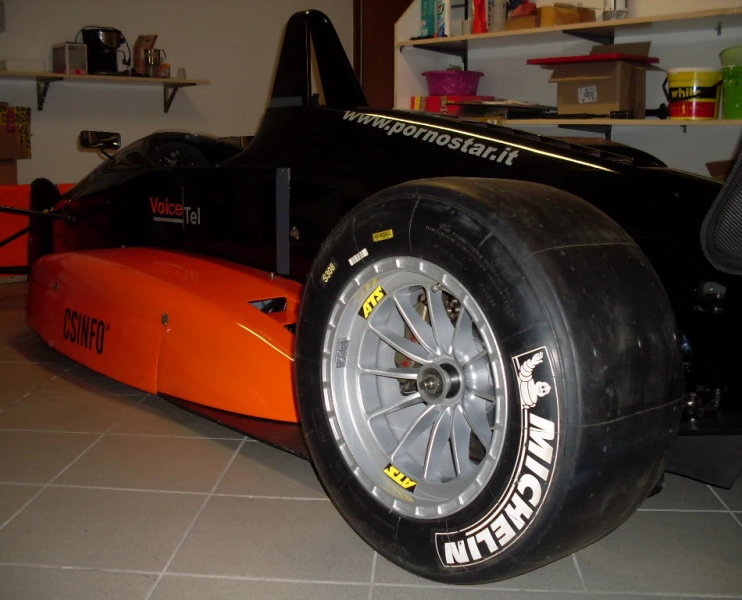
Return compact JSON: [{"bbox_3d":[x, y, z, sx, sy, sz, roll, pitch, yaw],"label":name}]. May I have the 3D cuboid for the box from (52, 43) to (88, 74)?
[{"bbox_3d":[-1.470,-1.179,4.289,0.110,0.156,0.160,-8,13,-41],"label":"box"}]

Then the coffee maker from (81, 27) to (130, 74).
[{"bbox_3d":[-1.363,-1.247,4.460,0.170,0.235,0.200,-8,13,-41],"label":"coffee maker"}]

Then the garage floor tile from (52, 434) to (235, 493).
[{"bbox_3d":[-0.420,0.320,1.714,0.300,0.010,0.300,1,10,3],"label":"garage floor tile"}]

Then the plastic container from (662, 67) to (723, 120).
[{"bbox_3d":[1.273,-0.807,3.473,0.213,0.206,0.213,1,10,0],"label":"plastic container"}]

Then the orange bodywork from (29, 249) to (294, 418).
[{"bbox_3d":[-0.447,0.043,2.245,0.390,0.280,1.360,-8,13,-41],"label":"orange bodywork"}]

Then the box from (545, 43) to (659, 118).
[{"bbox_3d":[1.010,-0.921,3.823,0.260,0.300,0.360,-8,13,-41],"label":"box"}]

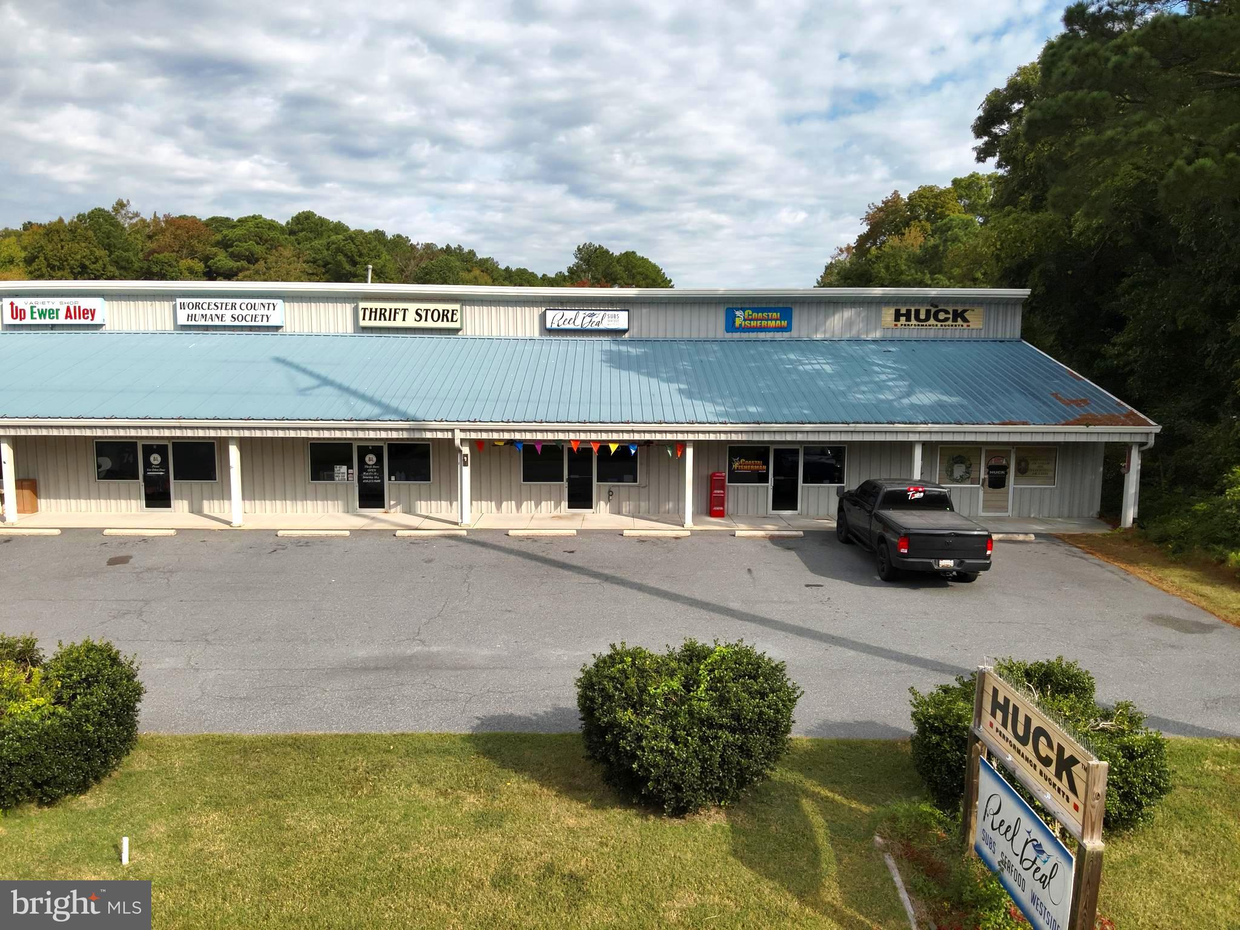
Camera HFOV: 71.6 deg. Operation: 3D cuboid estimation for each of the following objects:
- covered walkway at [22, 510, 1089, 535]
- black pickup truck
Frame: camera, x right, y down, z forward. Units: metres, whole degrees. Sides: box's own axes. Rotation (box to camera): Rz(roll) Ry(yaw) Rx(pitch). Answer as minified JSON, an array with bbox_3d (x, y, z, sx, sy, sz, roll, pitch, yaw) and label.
[{"bbox_3d":[-1.765,1.696,24.864,31.616,0.160,2.718,0,7,-1],"label":"covered walkway"},{"bbox_3d":[6.874,1.382,20.673,2.100,1.960,5.840,0,8,1],"label":"black pickup truck"}]

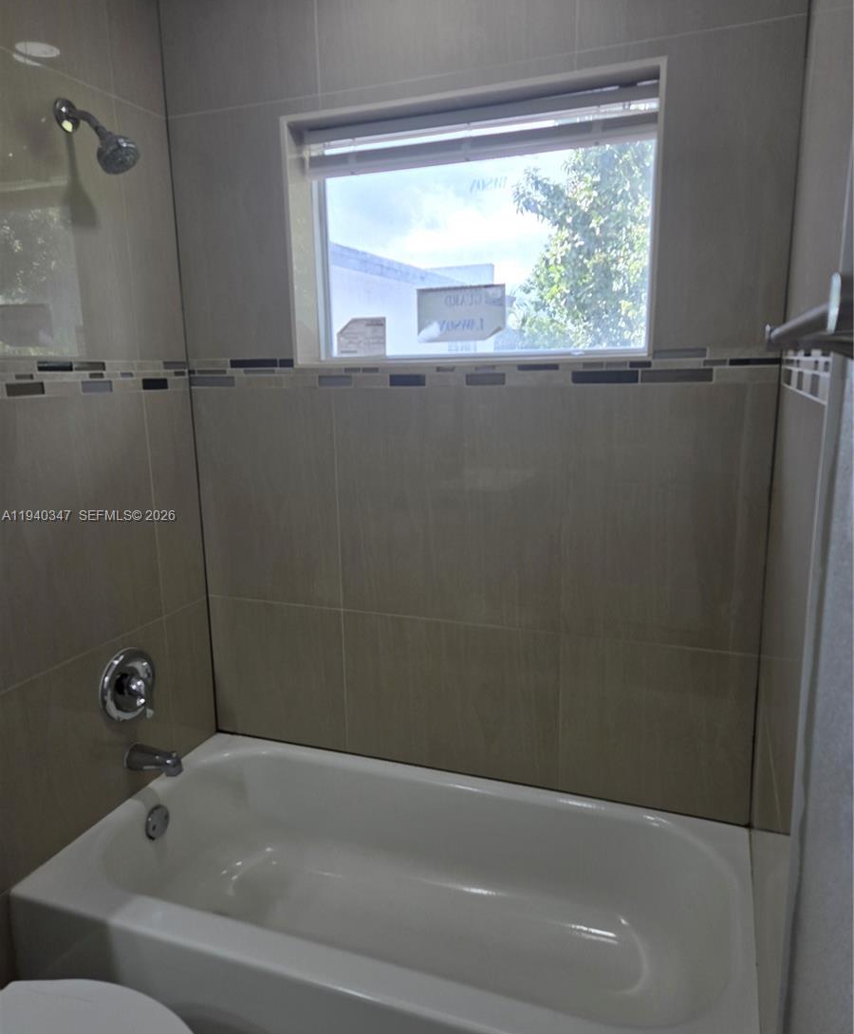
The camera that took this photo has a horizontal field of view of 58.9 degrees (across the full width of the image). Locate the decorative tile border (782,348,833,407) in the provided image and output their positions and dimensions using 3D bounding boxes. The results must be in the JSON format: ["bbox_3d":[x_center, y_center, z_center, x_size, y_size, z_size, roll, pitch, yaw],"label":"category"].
[{"bbox_3d":[0.618,-0.256,1.242,0.013,0.097,0.770,3,12,21],"label":"decorative tile border"}]

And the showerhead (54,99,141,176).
[{"bbox_3d":[-0.721,-0.843,1.669,0.177,0.166,0.090,3,12,21],"label":"showerhead"}]

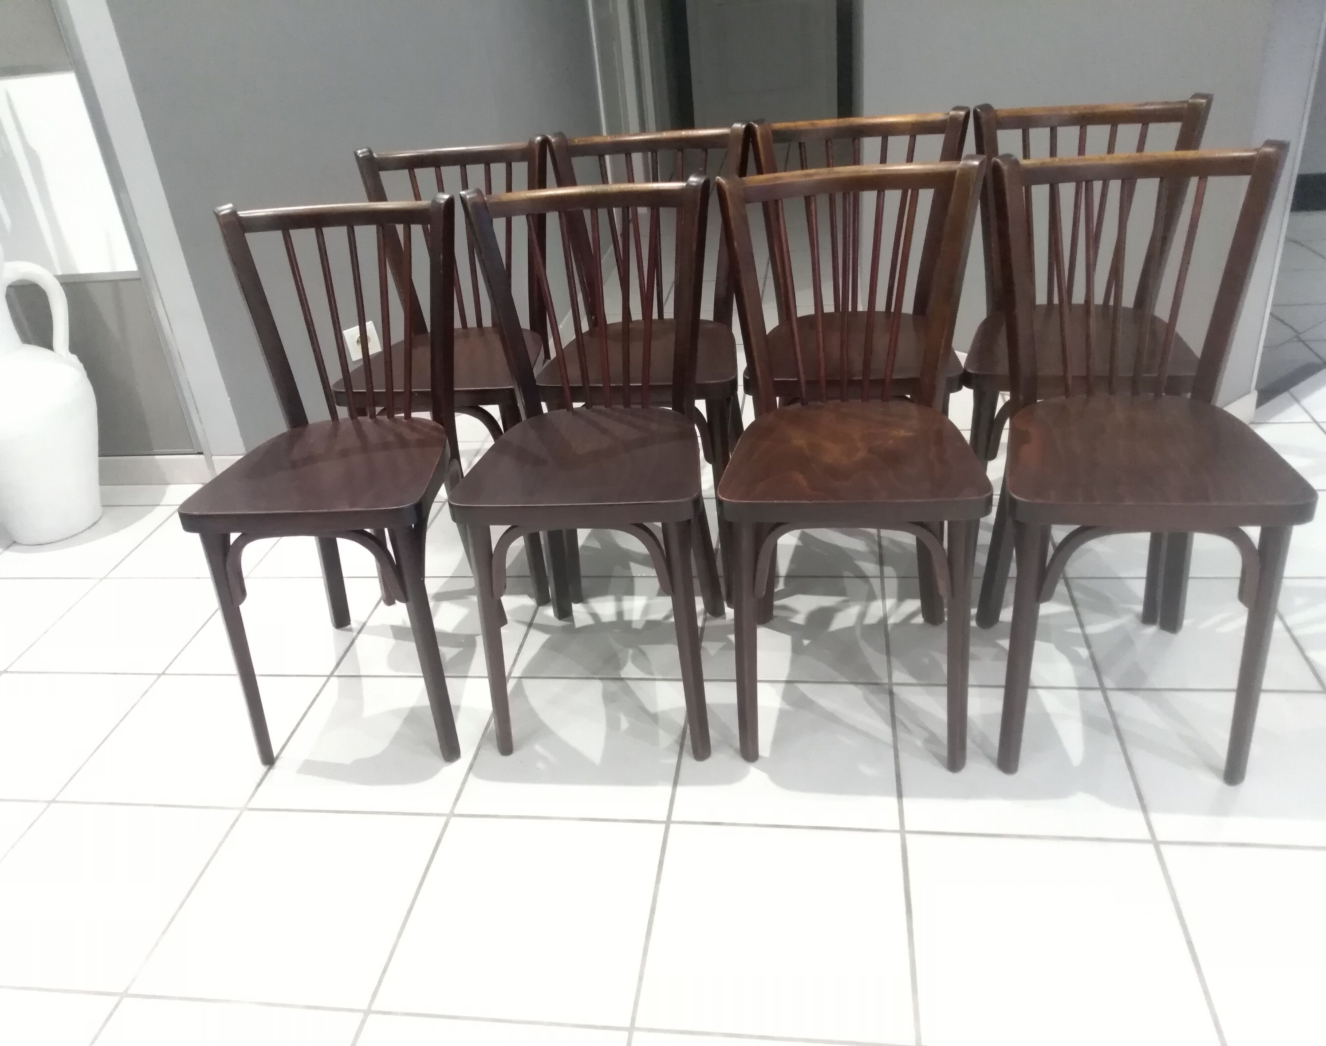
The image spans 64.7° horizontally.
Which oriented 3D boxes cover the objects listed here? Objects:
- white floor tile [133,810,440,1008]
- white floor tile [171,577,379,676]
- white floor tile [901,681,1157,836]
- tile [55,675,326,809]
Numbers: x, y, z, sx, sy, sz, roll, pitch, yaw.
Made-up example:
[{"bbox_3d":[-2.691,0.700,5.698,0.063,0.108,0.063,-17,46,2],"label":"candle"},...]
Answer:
[{"bbox_3d":[-0.520,0.541,1.501,0.338,0.010,0.335,-1,30,9],"label":"white floor tile"},{"bbox_3d":[-0.752,0.204,2.087,0.331,0.010,0.327,-1,30,9],"label":"white floor tile"},{"bbox_3d":[0.527,0.357,1.593,0.331,0.010,0.327,-1,30,9],"label":"white floor tile"},{"bbox_3d":[-0.812,0.376,1.842,0.338,0.010,0.335,-1,30,9],"label":"tile"}]

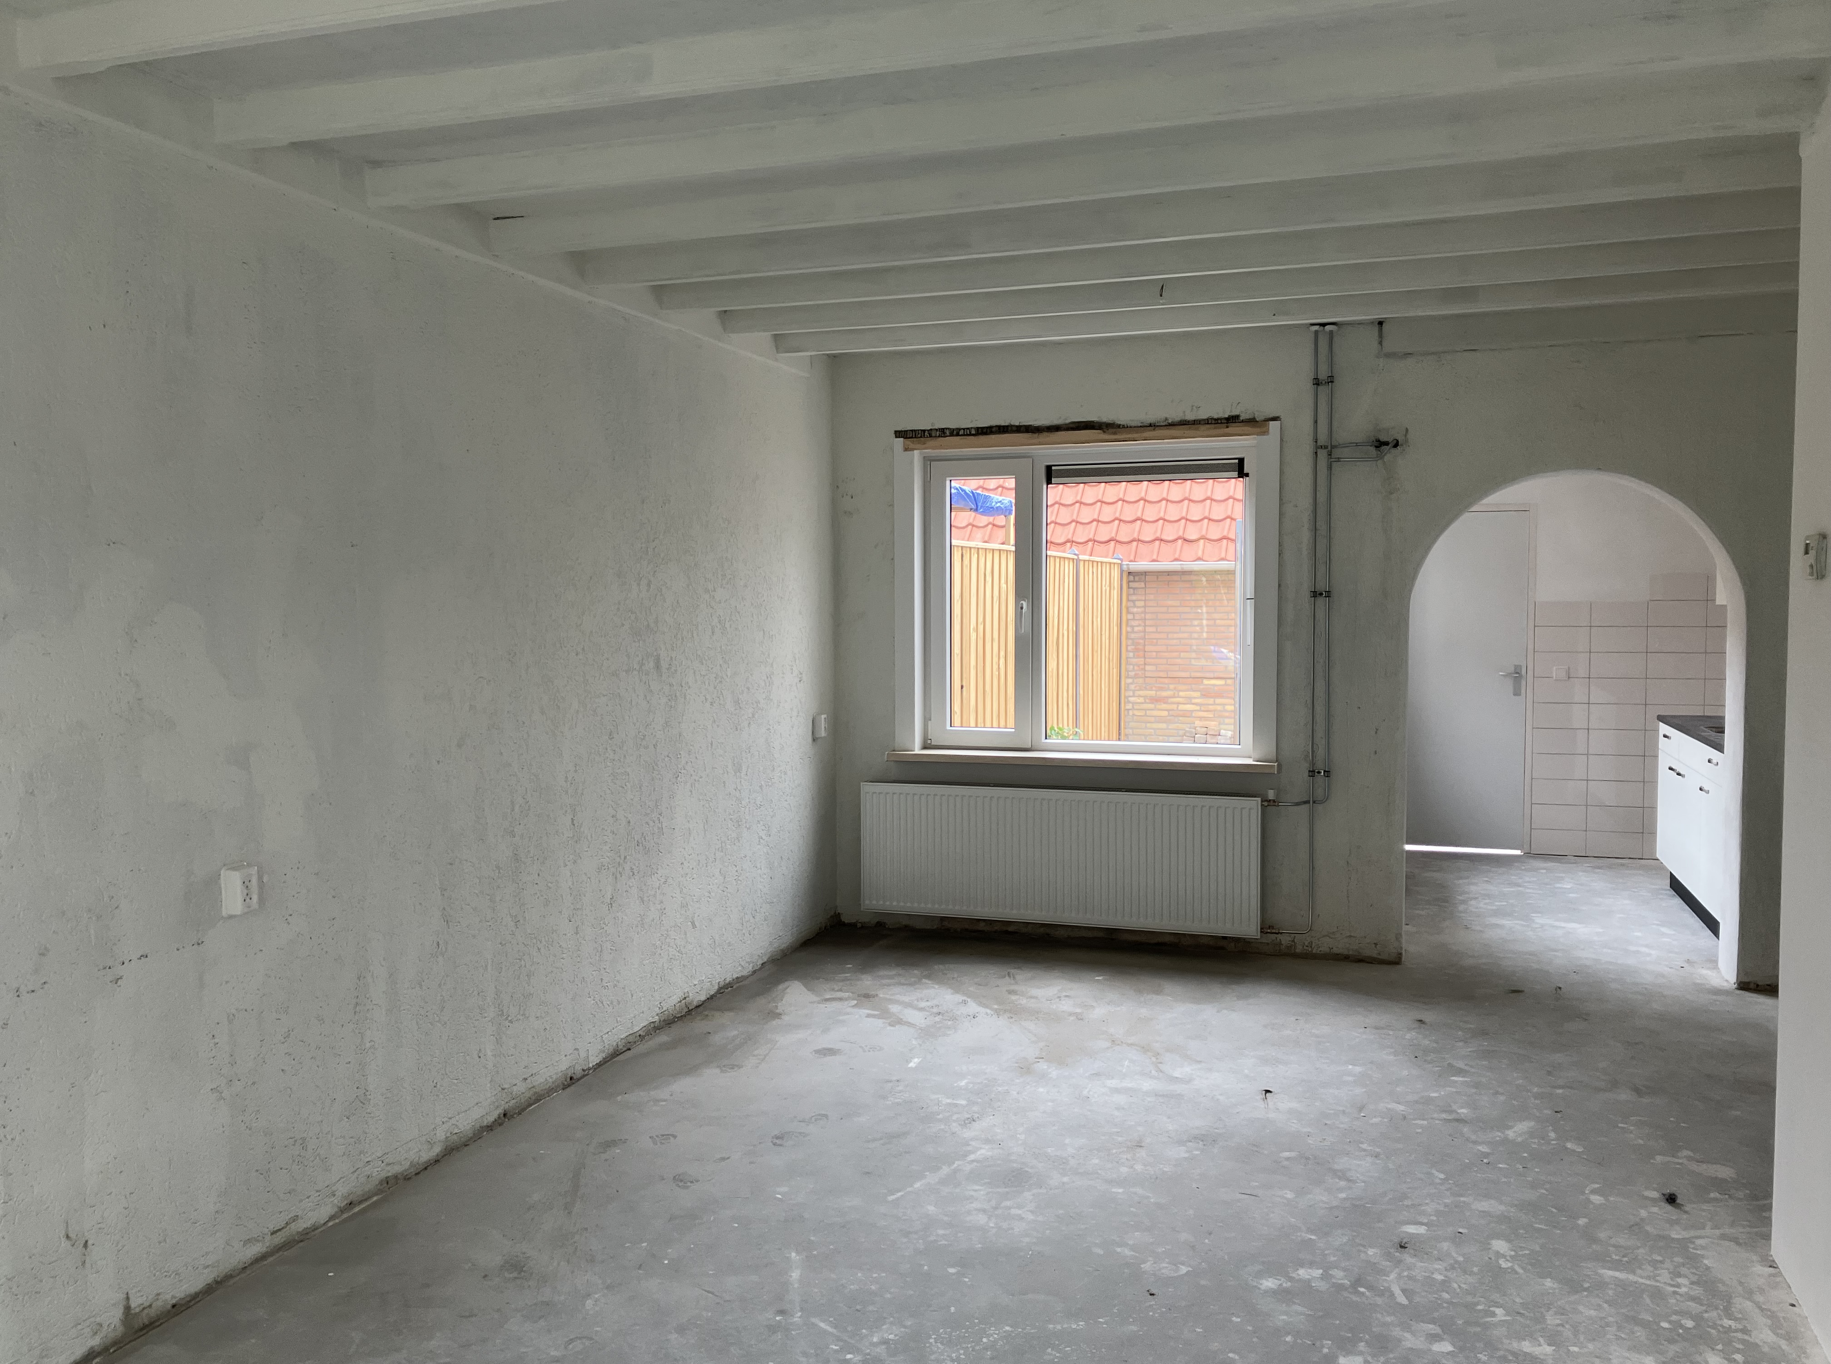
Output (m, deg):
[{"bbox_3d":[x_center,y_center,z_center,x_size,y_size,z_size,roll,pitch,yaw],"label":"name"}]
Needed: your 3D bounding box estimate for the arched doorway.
[{"bbox_3d":[2.703,0.165,6.163,1.253,2.046,0.305,1,4,18],"label":"arched doorway"}]

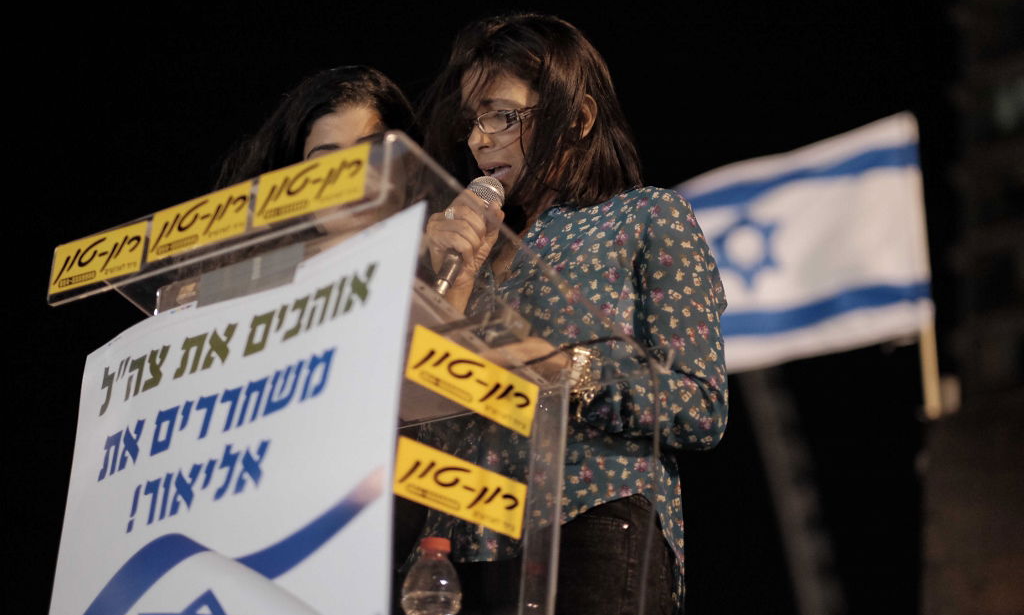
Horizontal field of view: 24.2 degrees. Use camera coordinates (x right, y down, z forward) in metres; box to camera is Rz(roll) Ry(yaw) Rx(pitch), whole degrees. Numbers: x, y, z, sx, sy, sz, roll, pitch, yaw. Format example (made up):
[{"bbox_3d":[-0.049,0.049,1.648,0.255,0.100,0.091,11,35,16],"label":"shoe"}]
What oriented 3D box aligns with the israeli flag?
[{"bbox_3d":[0.815,-0.180,8.100,1.170,0.870,0.160,-7,-19,9],"label":"israeli flag"}]

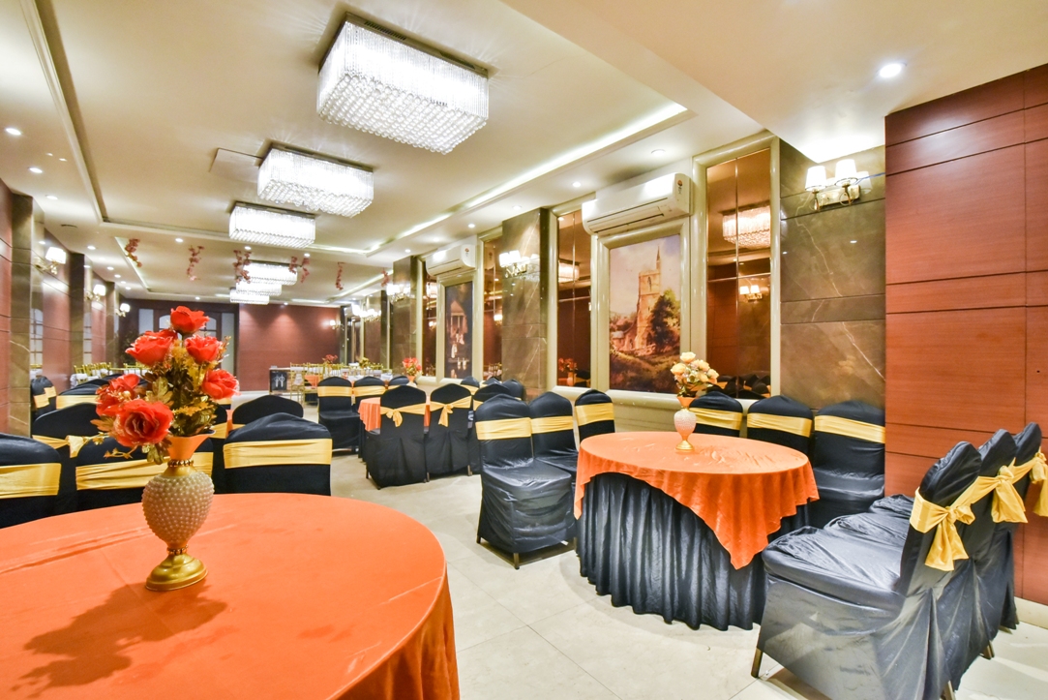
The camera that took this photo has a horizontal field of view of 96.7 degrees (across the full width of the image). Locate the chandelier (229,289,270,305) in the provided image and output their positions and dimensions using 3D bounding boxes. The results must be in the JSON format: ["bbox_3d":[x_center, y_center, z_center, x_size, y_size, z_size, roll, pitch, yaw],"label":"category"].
[{"bbox_3d":[-8.260,-1.655,14.050,0.917,0.328,0.610,0,0,-35],"label":"chandelier"}]

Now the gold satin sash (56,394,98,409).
[{"bbox_3d":[-4.360,0.522,4.696,0.450,0.130,0.100,0,0,-33],"label":"gold satin sash"}]

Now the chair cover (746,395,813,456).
[{"bbox_3d":[1.670,0.808,3.234,0.550,0.950,0.450,0,-1,-39],"label":"chair cover"}]

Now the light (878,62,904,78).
[{"bbox_3d":[1.744,-1.335,2.213,0.105,0.030,0.105,0,0,-39],"label":"light"}]

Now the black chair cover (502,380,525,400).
[{"bbox_3d":[-0.339,0.815,5.339,0.560,0.950,0.460,0,0,-39],"label":"black chair cover"}]

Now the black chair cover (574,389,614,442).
[{"bbox_3d":[0.699,0.787,3.496,0.457,0.953,0.559,0,0,-39],"label":"black chair cover"}]

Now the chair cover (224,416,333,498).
[{"bbox_3d":[-1.180,0.794,2.140,0.480,0.950,0.550,0,0,-16],"label":"chair cover"}]

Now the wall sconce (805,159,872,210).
[{"bbox_3d":[2.051,-1.079,3.092,0.220,0.294,0.308,0,0,-39],"label":"wall sconce"}]

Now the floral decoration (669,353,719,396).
[{"bbox_3d":[0.960,0.143,2.642,0.275,0.250,0.265,0,0,20],"label":"floral decoration"}]

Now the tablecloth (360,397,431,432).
[{"bbox_3d":[-1.220,0.775,5.370,1.220,0.400,1.220,0,0,0],"label":"tablecloth"}]

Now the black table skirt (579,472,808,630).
[{"bbox_3d":[0.957,0.935,2.726,1.250,0.690,1.250,0,0,0],"label":"black table skirt"}]

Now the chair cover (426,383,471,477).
[{"bbox_3d":[-0.848,0.820,4.872,0.450,0.950,0.550,0,0,-27],"label":"chair cover"}]

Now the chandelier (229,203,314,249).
[{"bbox_3d":[-3.428,-1.672,6.348,0.917,0.328,0.610,0,0,-39],"label":"chandelier"}]

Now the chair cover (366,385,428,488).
[{"bbox_3d":[-1.283,0.819,4.654,0.450,0.950,0.550,0,0,-30],"label":"chair cover"}]

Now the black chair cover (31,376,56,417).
[{"bbox_3d":[-5.170,0.824,5.294,0.550,0.950,0.450,0,0,-33],"label":"black chair cover"}]

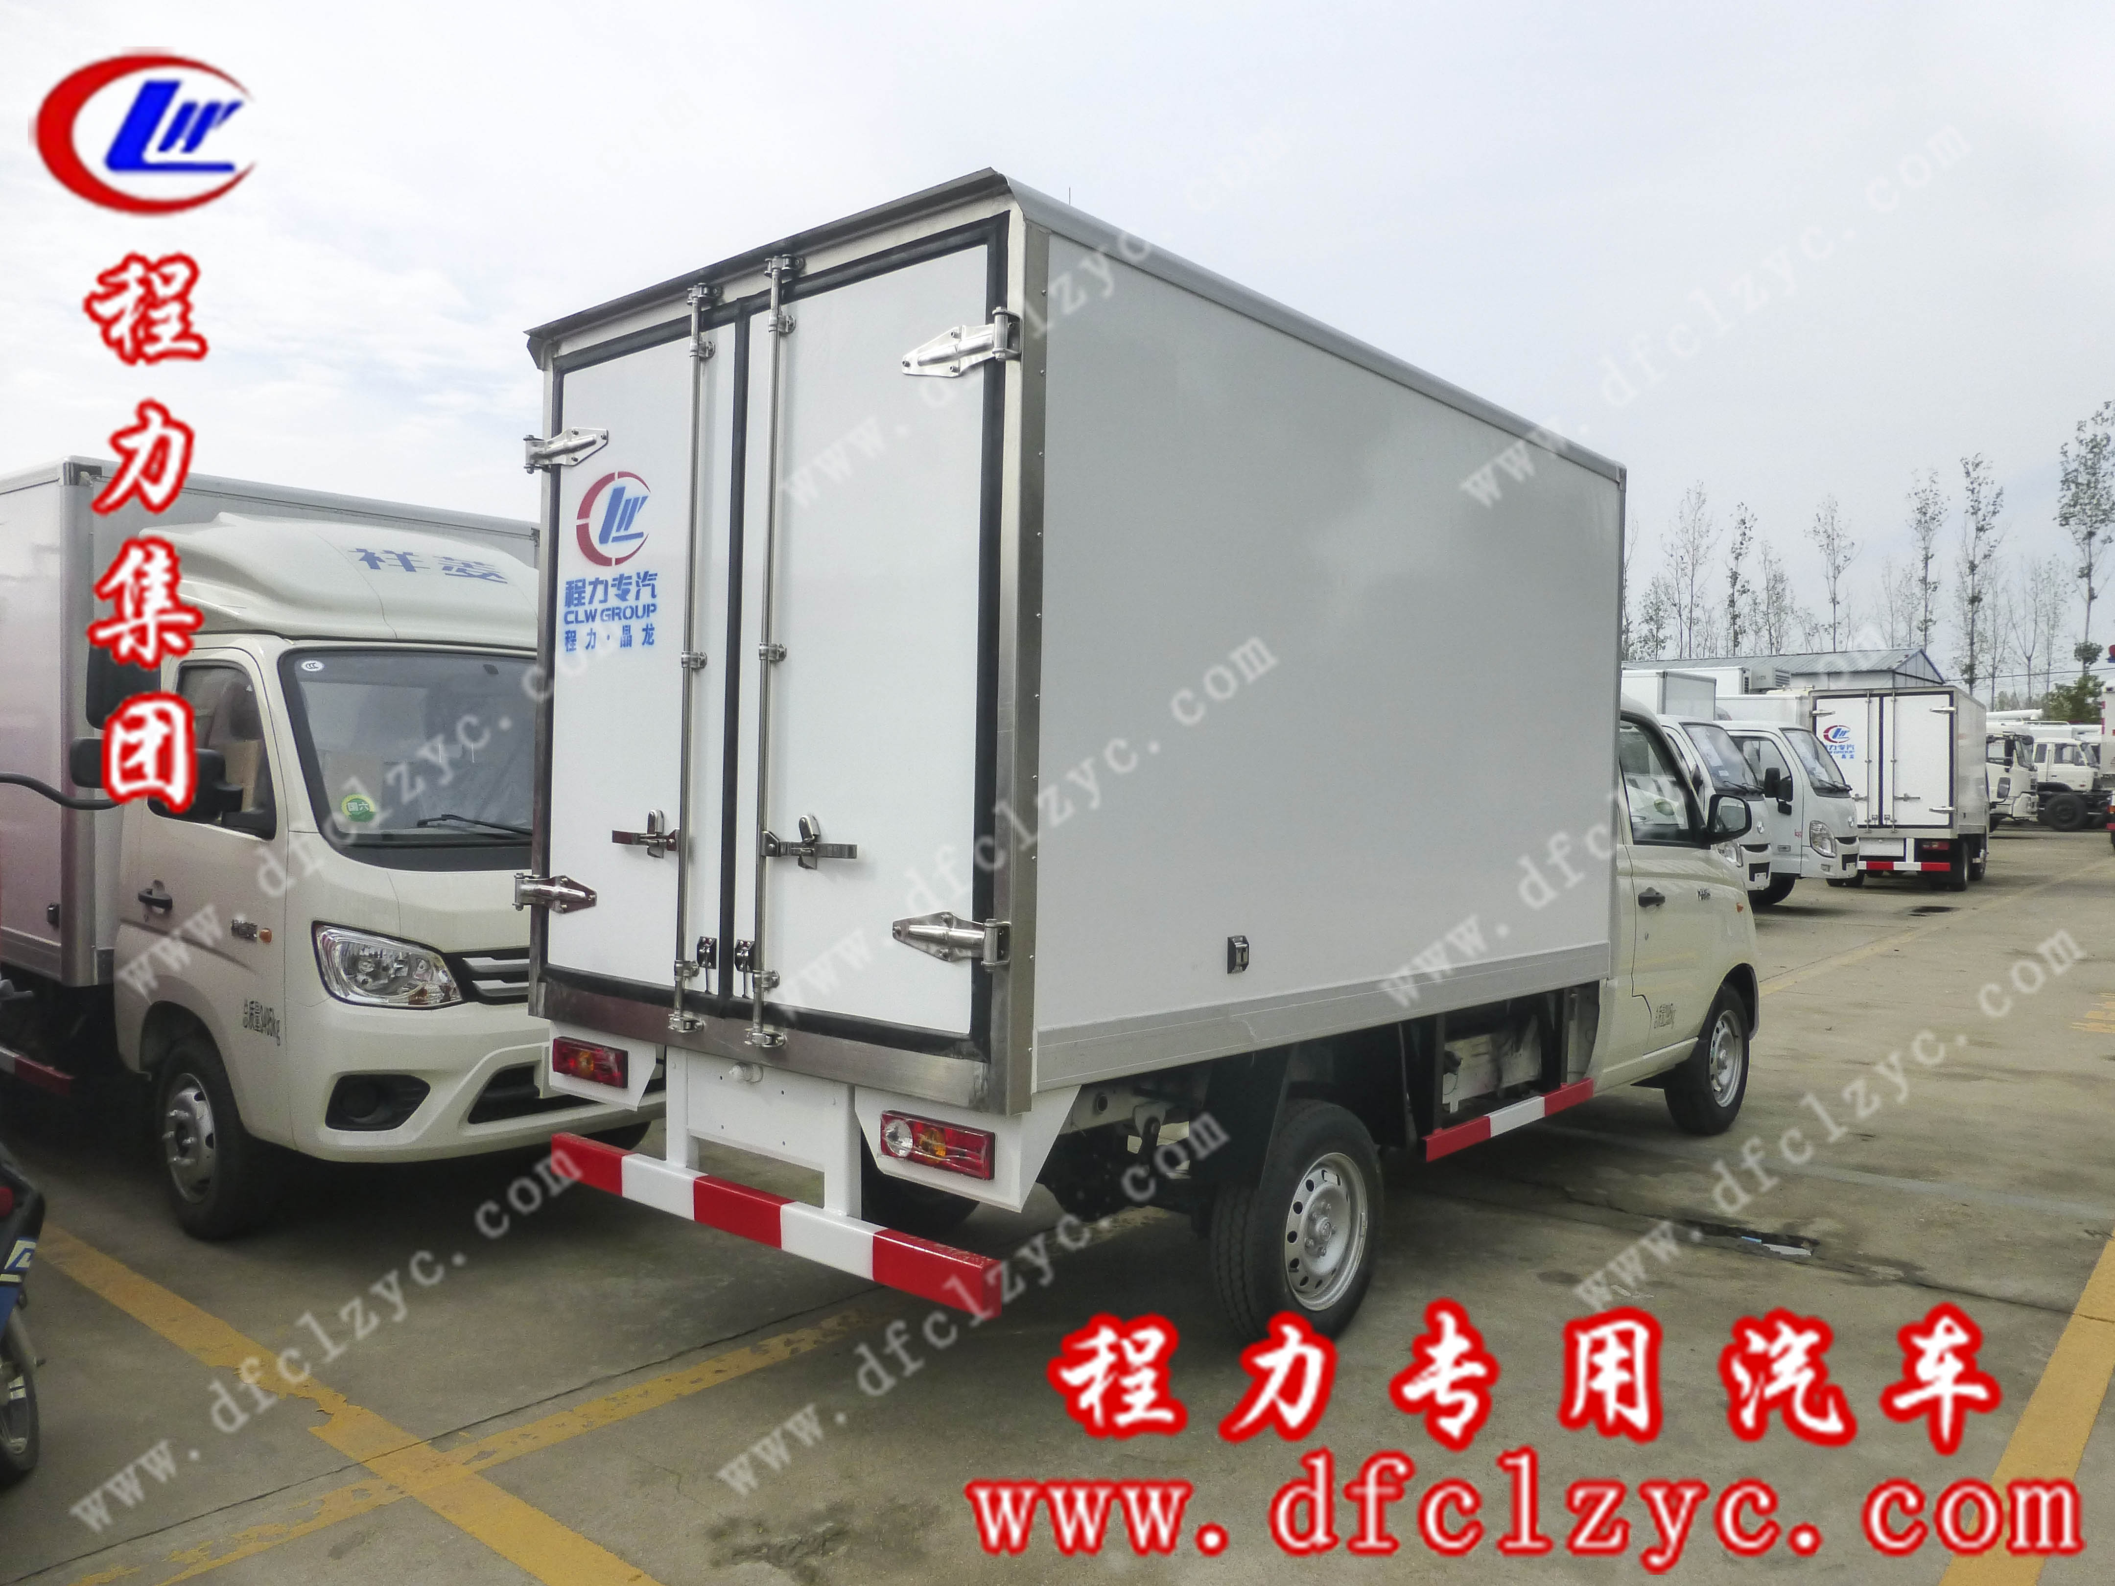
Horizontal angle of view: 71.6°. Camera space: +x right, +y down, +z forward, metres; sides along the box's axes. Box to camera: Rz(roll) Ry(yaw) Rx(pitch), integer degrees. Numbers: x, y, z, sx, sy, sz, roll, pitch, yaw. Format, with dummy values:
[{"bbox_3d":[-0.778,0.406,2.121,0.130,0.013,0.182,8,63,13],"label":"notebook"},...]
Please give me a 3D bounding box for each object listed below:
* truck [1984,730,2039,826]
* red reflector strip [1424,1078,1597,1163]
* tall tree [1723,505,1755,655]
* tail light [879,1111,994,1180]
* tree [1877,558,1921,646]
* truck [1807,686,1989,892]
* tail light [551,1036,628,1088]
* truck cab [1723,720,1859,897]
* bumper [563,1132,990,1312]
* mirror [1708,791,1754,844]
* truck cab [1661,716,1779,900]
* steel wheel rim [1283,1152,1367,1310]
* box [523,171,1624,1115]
[{"bbox_3d":[23.450,-0.380,36.700,1.900,2.250,2.300,1,1,41],"label":"truck"},{"bbox_3d":[1.380,0.977,4.431,0.035,0.064,1.170,1,1,41],"label":"red reflector strip"},{"bbox_3d":[34.900,-7.176,75.000,1.800,15.100,1.800,1,1,25],"label":"tall tree"},{"bbox_3d":[-0.230,0.672,2.803,0.287,0.088,0.045,1,0,41],"label":"tail light"},{"bbox_3d":[48.800,-6.736,85.000,2.500,14.000,2.500,1,1,30],"label":"tree"},{"bbox_3d":[12.367,-0.058,21.239,1.680,2.620,4.900,1,1,37],"label":"truck"},{"bbox_3d":[-1.164,0.672,3.670,0.315,0.092,0.045,2,0,42],"label":"tail light"},{"bbox_3d":[7.392,0.054,15.253,1.600,1.680,1.650,1,1,41],"label":"truck cab"},{"bbox_3d":[-0.703,0.933,3.285,1.555,0.097,0.052,1,0,41],"label":"bumper"},{"bbox_3d":[2.542,0.093,5.528,0.100,0.185,0.155,0,1,-39],"label":"mirror"},{"bbox_3d":[6.317,0.198,14.914,1.600,1.880,1.700,1,1,41],"label":"truck cab"},{"bbox_3d":[0.636,1.095,3.700,0.150,0.390,0.390,1,1,41],"label":"steel wheel rim"},{"bbox_3d":[0.247,-0.263,4.338,1.730,1.740,2.970,1,0,41],"label":"box"}]

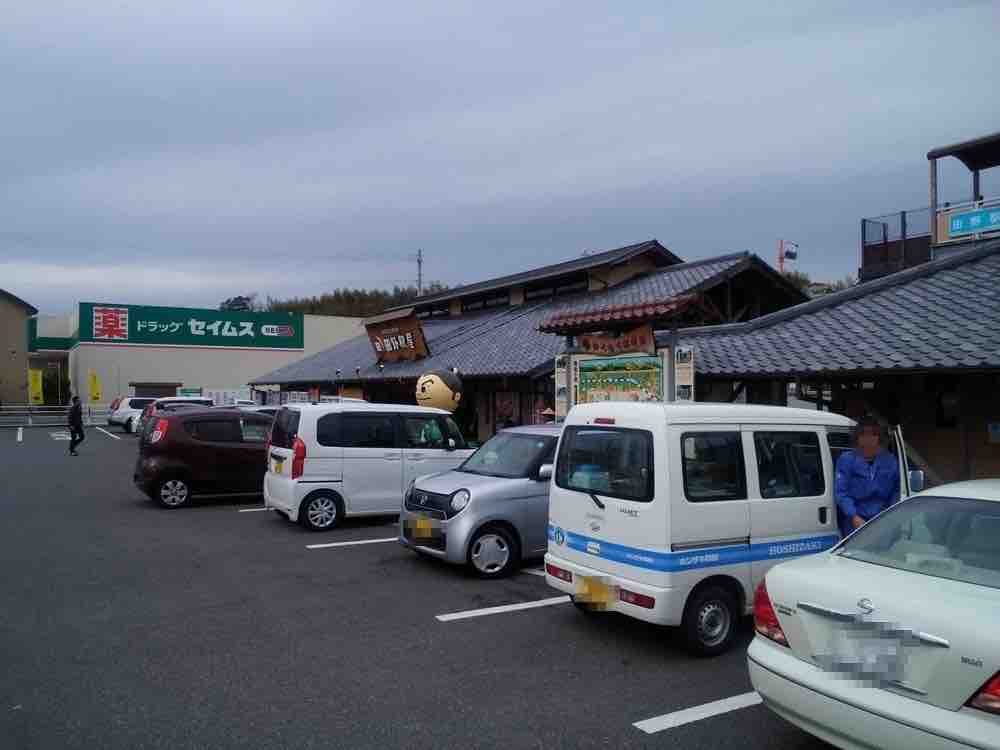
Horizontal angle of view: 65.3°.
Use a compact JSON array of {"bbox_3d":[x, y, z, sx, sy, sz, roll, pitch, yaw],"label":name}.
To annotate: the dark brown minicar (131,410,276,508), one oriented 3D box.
[{"bbox_3d":[-4.623,1.409,13.891,3.395,1.620,1.490,3,-3,-37],"label":"dark brown minicar"}]

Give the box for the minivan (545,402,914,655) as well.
[{"bbox_3d":[2.189,1.212,6.998,3.395,1.875,1.500,3,-3,-32],"label":"minivan"}]

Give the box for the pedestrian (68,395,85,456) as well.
[{"bbox_3d":[-12.060,1.447,22.232,0.440,1.690,0.480,1,-2,7],"label":"pedestrian"}]

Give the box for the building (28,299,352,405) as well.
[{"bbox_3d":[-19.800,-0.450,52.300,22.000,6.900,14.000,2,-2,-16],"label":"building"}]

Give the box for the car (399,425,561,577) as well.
[{"bbox_3d":[0.495,1.389,9.421,3.395,1.610,1.490,3,-3,-35],"label":"car"}]

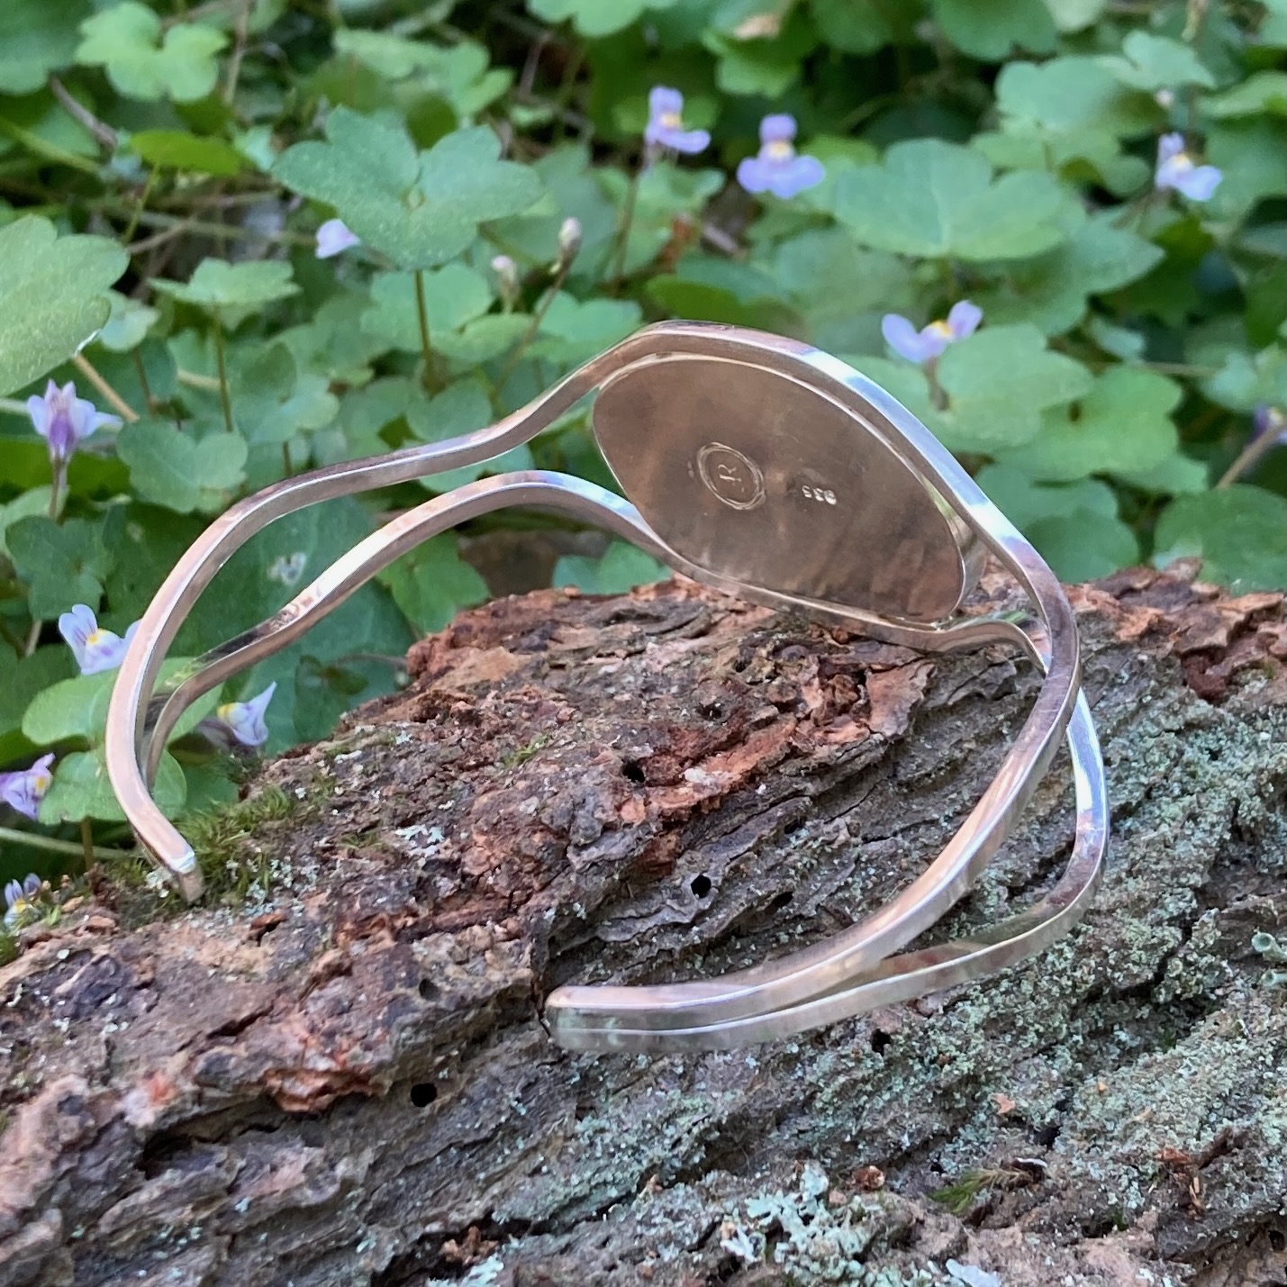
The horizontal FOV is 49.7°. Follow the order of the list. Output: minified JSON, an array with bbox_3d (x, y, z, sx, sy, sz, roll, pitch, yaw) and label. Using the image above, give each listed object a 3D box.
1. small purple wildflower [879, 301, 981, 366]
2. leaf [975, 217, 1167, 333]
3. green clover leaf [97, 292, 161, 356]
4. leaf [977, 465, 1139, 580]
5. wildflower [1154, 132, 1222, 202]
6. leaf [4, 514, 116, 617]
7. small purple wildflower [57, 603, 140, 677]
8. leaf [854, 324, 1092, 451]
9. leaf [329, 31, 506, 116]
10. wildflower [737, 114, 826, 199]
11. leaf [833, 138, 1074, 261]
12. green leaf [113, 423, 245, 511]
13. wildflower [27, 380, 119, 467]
[{"bbox_3d":[0.030,-0.032,0.145,0.011,0.005,0.006,4,34,9],"label":"small purple wildflower"},{"bbox_3d":[0.050,-0.044,0.166,0.025,0.003,0.021,-16,46,-16],"label":"leaf"},{"bbox_3d":[-0.055,-0.034,0.148,0.009,0.003,0.008,-13,49,-11],"label":"green clover leaf"},{"bbox_3d":[0.051,-0.015,0.172,0.021,0.003,0.016,0,60,0],"label":"leaf"},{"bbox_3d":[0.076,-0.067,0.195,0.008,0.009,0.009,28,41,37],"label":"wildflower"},{"bbox_3d":[-0.071,-0.009,0.168,0.013,0.002,0.012,0,77,0],"label":"leaf"},{"bbox_3d":[-0.048,0.000,0.122,0.009,0.005,0.006,-11,35,-14],"label":"small purple wildflower"},{"bbox_3d":[0.035,-0.028,0.150,0.026,0.003,0.022,-9,39,-11],"label":"leaf"},{"bbox_3d":[-0.035,-0.091,0.220,0.027,0.004,0.021,7,40,-4],"label":"leaf"},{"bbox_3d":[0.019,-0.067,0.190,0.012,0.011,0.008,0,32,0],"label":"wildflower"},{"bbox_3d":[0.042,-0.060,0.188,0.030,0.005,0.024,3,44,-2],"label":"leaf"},{"bbox_3d":[-0.045,-0.017,0.135,0.013,0.003,0.011,-6,46,-6],"label":"green leaf"},{"bbox_3d":[-0.054,-0.021,0.132,0.009,0.007,0.006,8,35,14],"label":"wildflower"}]

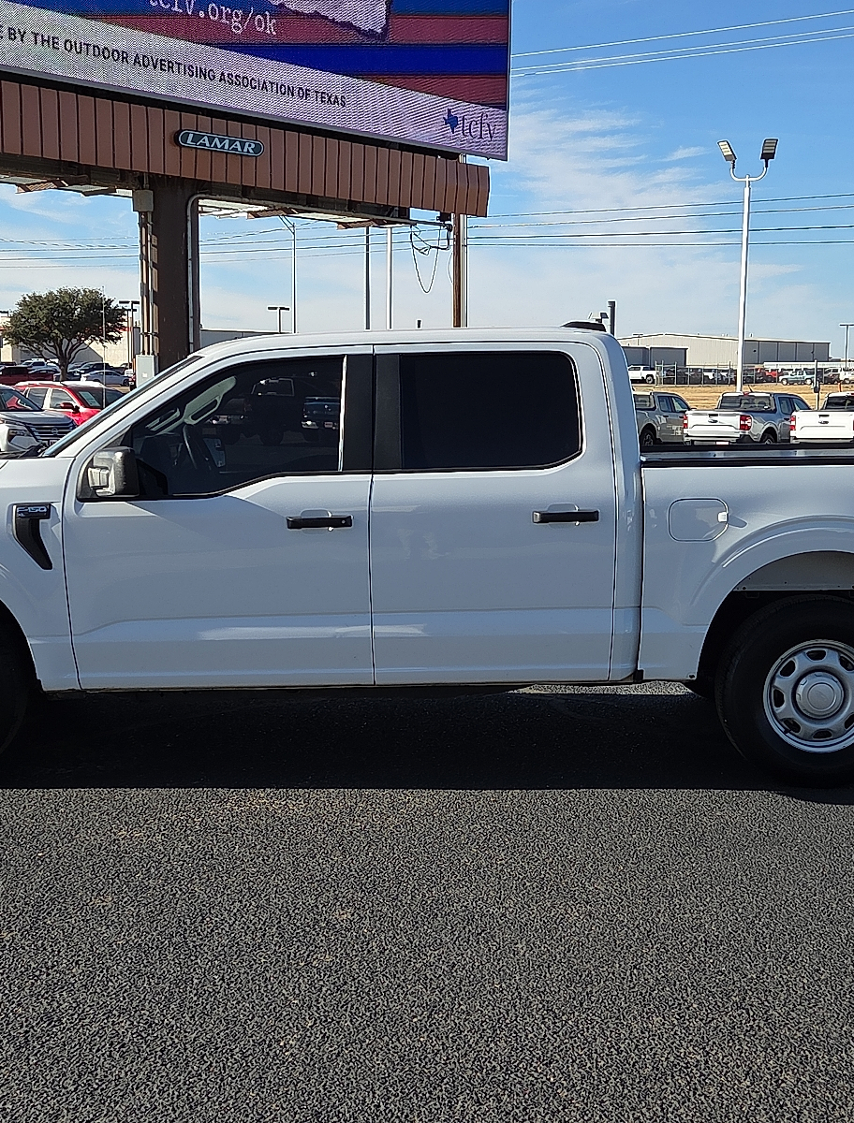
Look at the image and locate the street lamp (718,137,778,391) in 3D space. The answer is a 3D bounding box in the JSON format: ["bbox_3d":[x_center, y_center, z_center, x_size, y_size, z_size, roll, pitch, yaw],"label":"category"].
[{"bbox_3d":[8.609,-7.236,41.322,1.650,8.540,0.800,2,8,17],"label":"street lamp"}]

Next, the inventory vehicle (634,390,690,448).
[{"bbox_3d":[6.075,-3.828,41.644,1.860,1.745,5.070,6,9,38],"label":"inventory vehicle"}]

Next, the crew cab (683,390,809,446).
[{"bbox_3d":[8.685,-3.583,39.054,1.860,1.745,5.070,6,9,40],"label":"crew cab"}]

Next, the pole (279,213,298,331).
[{"bbox_3d":[-9.445,-16.892,100.655,0.400,12.130,2.800,4,9,32],"label":"pole"}]

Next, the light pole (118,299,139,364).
[{"bbox_3d":[-30.051,-22.056,153.461,1.950,8.790,0.500,0,7,0],"label":"light pole"}]

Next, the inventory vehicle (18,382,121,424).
[{"bbox_3d":[-6.806,-2.744,30.300,4.620,1.690,1.860,6,9,39],"label":"inventory vehicle"}]

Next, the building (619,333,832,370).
[{"bbox_3d":[53.796,-36.739,275.526,26.000,8.700,38.000,6,9,38],"label":"building"}]

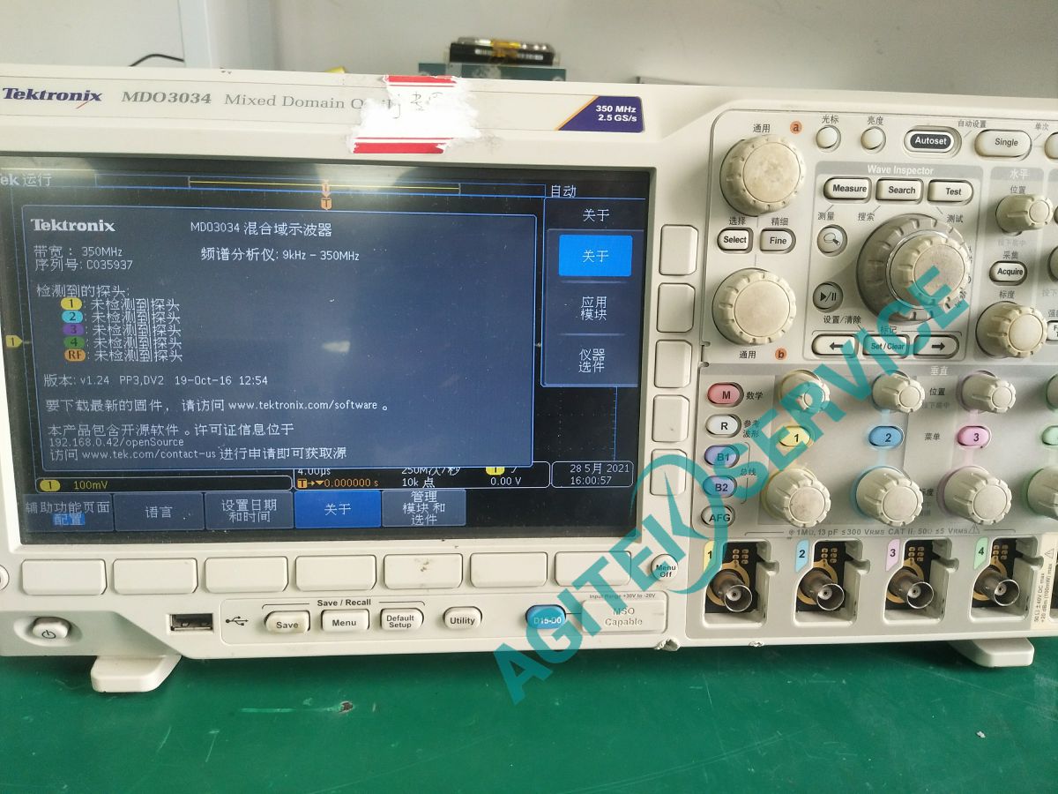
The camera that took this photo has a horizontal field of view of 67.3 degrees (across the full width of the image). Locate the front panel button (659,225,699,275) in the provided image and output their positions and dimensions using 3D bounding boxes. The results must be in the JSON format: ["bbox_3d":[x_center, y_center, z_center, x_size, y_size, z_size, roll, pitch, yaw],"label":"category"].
[{"bbox_3d":[0.047,-0.046,0.248,0.011,0.015,0.002,0,9,-5],"label":"front panel button"}]

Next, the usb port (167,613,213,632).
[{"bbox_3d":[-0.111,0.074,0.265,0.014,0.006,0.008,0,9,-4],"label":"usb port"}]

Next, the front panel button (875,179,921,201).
[{"bbox_3d":[0.118,-0.066,0.255,0.014,0.007,0.003,0,9,-4],"label":"front panel button"}]

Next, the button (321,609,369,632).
[{"bbox_3d":[-0.059,0.072,0.257,0.015,0.007,0.003,0,9,-5],"label":"button"}]

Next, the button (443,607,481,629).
[{"bbox_3d":[-0.022,0.074,0.267,0.013,0.007,0.003,0,9,-4],"label":"button"}]

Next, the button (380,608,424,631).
[{"bbox_3d":[-0.041,0.073,0.259,0.014,0.007,0.003,0,9,-5],"label":"button"}]

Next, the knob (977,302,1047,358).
[{"bbox_3d":[0.160,-0.022,0.262,0.019,0.019,0.011,0,9,-4],"label":"knob"}]

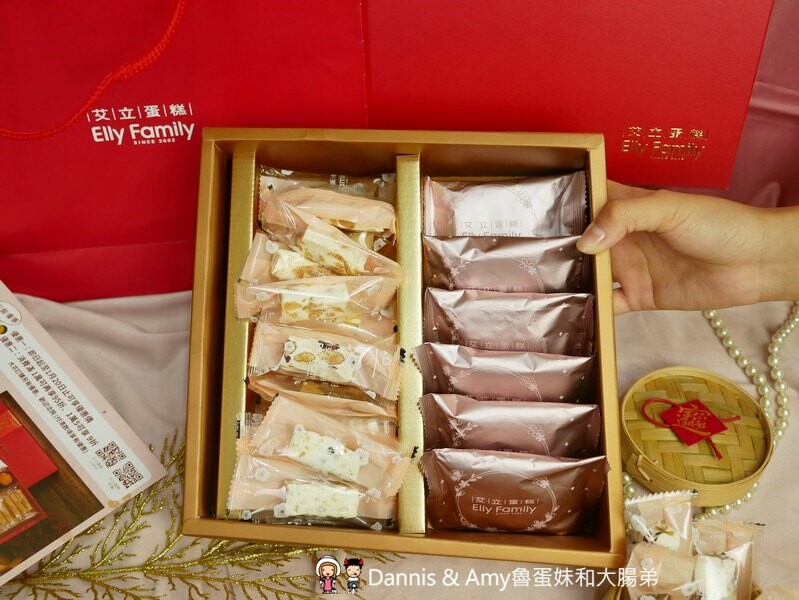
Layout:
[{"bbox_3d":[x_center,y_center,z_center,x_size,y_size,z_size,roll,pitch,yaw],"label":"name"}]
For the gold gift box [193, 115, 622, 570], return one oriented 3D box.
[{"bbox_3d":[0.002,0.023,0.526,0.240,0.060,0.240,0,79,7],"label":"gold gift box"}]

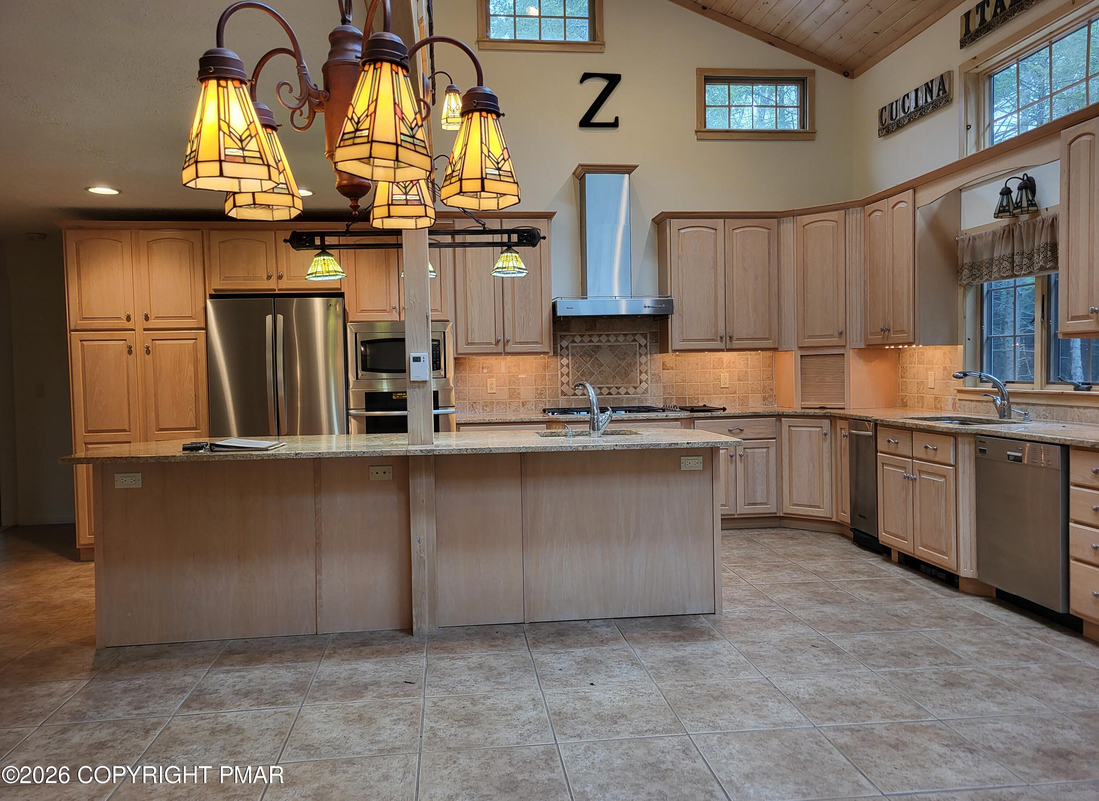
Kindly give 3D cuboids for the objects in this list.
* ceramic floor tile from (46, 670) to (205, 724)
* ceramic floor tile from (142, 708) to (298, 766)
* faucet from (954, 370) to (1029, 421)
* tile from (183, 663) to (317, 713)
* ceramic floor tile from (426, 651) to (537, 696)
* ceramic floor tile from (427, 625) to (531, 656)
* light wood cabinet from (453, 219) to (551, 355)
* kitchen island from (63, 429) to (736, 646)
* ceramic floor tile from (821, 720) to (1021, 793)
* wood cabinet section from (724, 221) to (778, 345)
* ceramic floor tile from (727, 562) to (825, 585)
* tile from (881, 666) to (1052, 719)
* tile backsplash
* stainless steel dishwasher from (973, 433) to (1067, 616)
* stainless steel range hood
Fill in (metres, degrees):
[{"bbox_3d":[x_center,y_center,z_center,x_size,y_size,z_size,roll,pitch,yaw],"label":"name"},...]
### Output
[{"bbox_3d":[-1.687,1.196,3.330,0.457,0.010,0.457,-1,2,-7],"label":"ceramic floor tile"},{"bbox_3d":[-1.144,1.178,2.879,0.457,0.010,0.457,-1,2,-7],"label":"ceramic floor tile"},{"bbox_3d":[2.528,-0.031,4.823,0.330,0.287,0.100,-1,2,5],"label":"faucet"},{"bbox_3d":[-1.218,1.184,3.392,0.457,0.010,0.457,-1,2,-7],"label":"tile"},{"bbox_3d":[-0.285,1.148,3.454,0.457,0.010,0.457,-1,2,-7],"label":"ceramic floor tile"},{"bbox_3d":[-0.338,1.126,3.897,0.457,0.010,0.457,-1,2,-7],"label":"ceramic floor tile"},{"bbox_3d":[-0.369,-0.876,6.516,0.745,1.049,0.330,-1,2,-7],"label":"light wood cabinet"},{"bbox_3d":[-0.682,0.668,4.469,3.260,0.905,0.930,-1,2,-7],"label":"kitchen island"},{"bbox_3d":[1.181,1.145,2.666,0.453,0.010,0.453,-1,2,-7],"label":"ceramic floor tile"},{"bbox_3d":[1.579,-0.916,6.682,0.431,1.035,0.325,-1,2,-7],"label":"wood cabinet section"},{"bbox_3d":[1.389,1.074,5.110,0.457,0.010,0.457,-1,2,-7],"label":"ceramic floor tile"},{"bbox_3d":[1.599,1.131,3.207,0.457,0.010,0.457,-1,2,-7],"label":"tile"},{"bbox_3d":[0.570,-0.308,6.721,2.658,0.765,0.015,-1,2,-7],"label":"tile backsplash"},{"bbox_3d":[2.656,0.595,4.198,0.590,0.790,0.600,-1,2,-7],"label":"stainless steel dishwasher"},{"bbox_3d":[0.461,-1.236,6.414,0.884,1.160,0.520,-1,2,-7],"label":"stainless steel range hood"}]

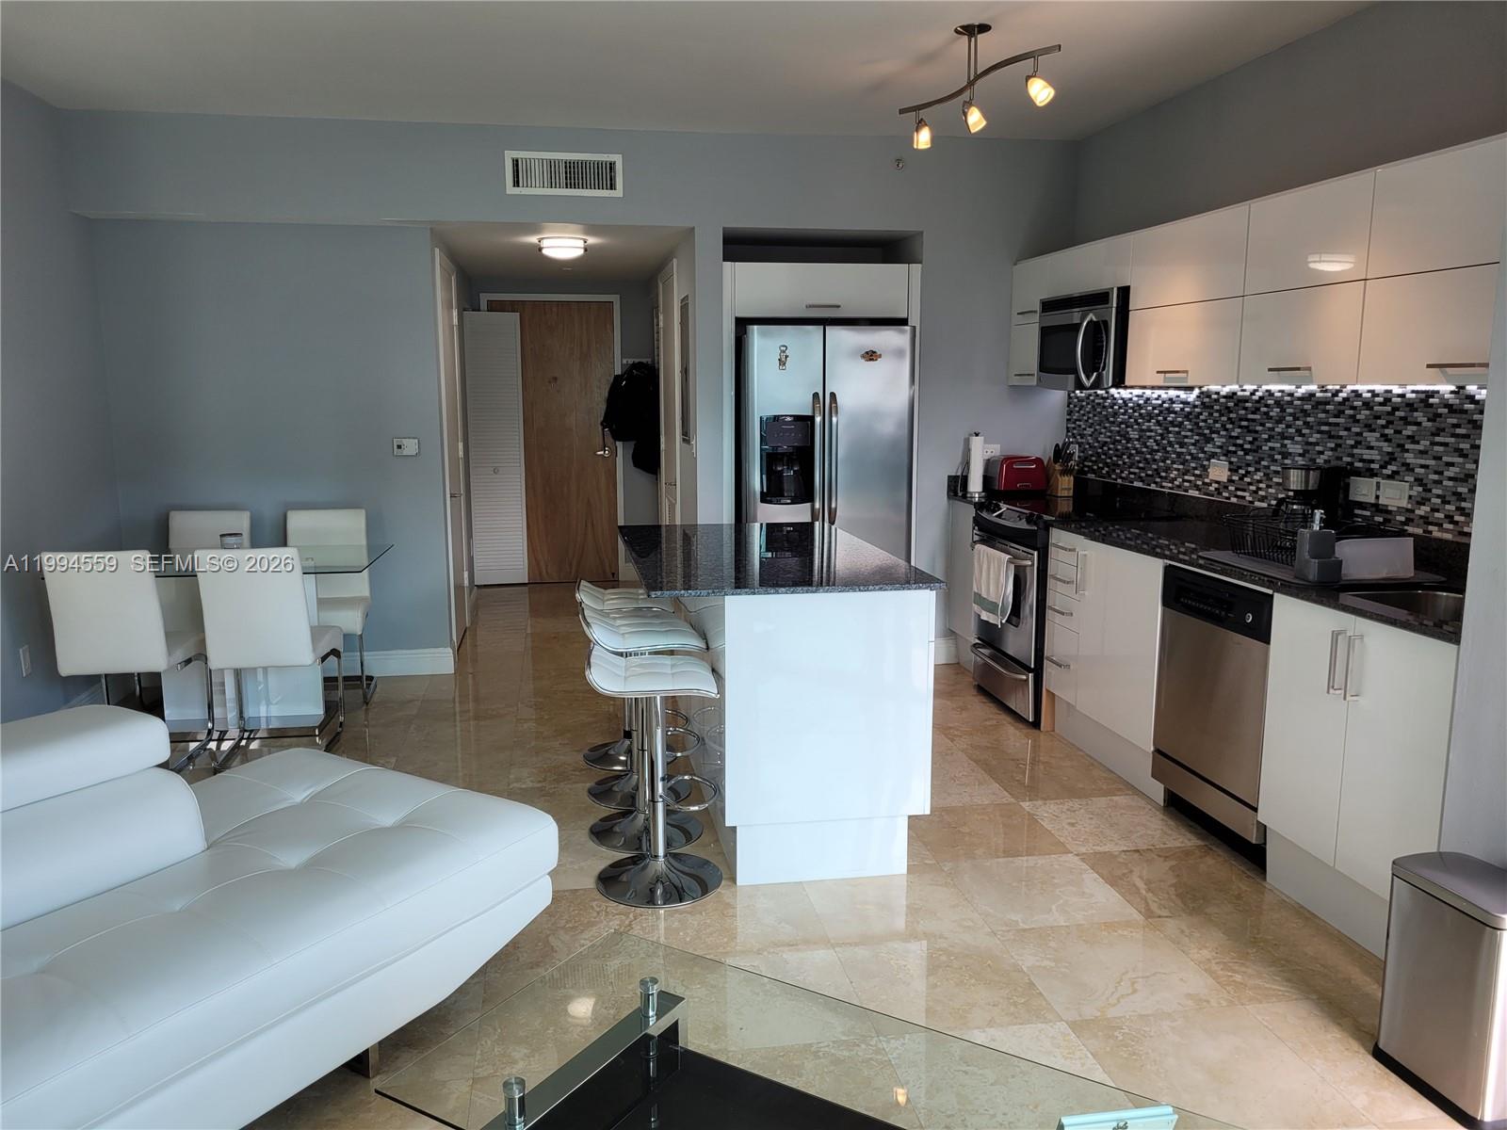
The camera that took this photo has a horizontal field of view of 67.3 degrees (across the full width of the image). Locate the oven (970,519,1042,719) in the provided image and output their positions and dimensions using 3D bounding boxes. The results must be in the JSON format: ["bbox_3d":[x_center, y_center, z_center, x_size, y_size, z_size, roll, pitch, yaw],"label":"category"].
[{"bbox_3d":[1.427,0.205,5.220,0.675,0.915,0.753,-2,9,-9],"label":"oven"}]

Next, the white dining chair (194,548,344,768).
[{"bbox_3d":[-1.952,0.328,4.583,0.427,0.899,0.566,-2,9,-9],"label":"white dining chair"}]

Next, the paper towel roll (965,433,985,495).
[{"bbox_3d":[1.111,-0.493,5.633,0.082,0.310,0.082,0,9,0],"label":"paper towel roll"}]

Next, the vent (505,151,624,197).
[{"bbox_3d":[-0.896,-1.862,5.383,0.548,0.192,0.030,-2,9,-9],"label":"vent"}]

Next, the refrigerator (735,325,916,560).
[{"bbox_3d":[0.327,-0.343,5.985,0.836,1.764,0.840,-2,9,-9],"label":"refrigerator"}]

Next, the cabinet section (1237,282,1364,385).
[{"bbox_3d":[1.862,-0.720,3.578,0.320,0.300,0.595,-2,9,-9],"label":"cabinet section"}]

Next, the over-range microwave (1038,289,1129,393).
[{"bbox_3d":[1.593,-0.997,5.062,0.423,0.418,0.760,-2,9,-9],"label":"over-range microwave"}]

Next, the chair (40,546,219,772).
[{"bbox_3d":[-2.469,0.342,4.496,0.389,0.887,0.606,-2,9,-9],"label":"chair"}]

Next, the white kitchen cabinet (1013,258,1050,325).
[{"bbox_3d":[1.535,-1.361,5.657,0.322,0.306,0.449,-2,9,-9],"label":"white kitchen cabinet"}]

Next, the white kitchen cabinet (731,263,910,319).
[{"bbox_3d":[0.292,-1.422,5.970,0.912,0.266,0.606,-2,9,-9],"label":"white kitchen cabinet"}]

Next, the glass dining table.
[{"bbox_3d":[-2.213,0.351,4.889,1.194,0.744,0.798,-2,9,-9],"label":"glass dining table"}]

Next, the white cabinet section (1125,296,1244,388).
[{"bbox_3d":[1.748,-0.828,4.257,0.320,0.300,0.798,-2,9,-9],"label":"white cabinet section"}]

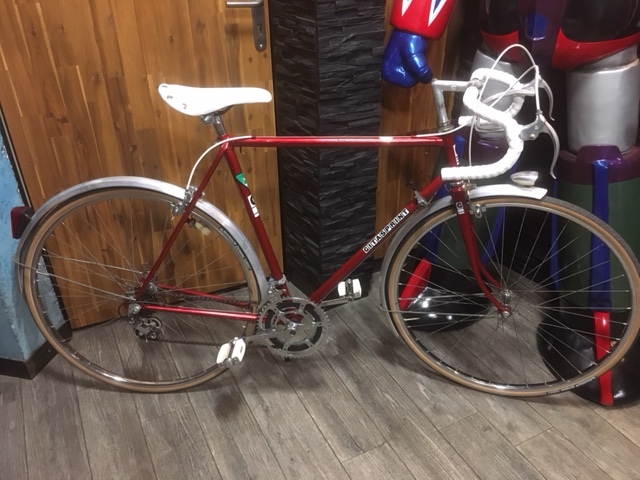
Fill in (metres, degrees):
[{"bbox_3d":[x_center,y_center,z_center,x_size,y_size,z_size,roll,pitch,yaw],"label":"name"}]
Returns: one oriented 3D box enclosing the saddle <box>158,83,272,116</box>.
[{"bbox_3d":[-0.250,-0.342,1.290,0.274,0.068,0.152,0,27,1],"label":"saddle"}]

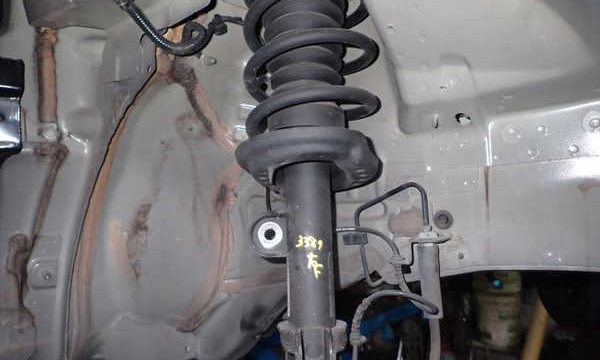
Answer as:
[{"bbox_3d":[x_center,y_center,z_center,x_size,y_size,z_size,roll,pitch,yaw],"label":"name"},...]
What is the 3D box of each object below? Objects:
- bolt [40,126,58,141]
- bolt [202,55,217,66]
[{"bbox_3d":[-0.289,-0.054,0.500,0.019,0.019,0.012,2,5,-12],"label":"bolt"},{"bbox_3d":[-0.129,-0.171,0.620,0.015,0.015,0.014,6,3,-31],"label":"bolt"}]

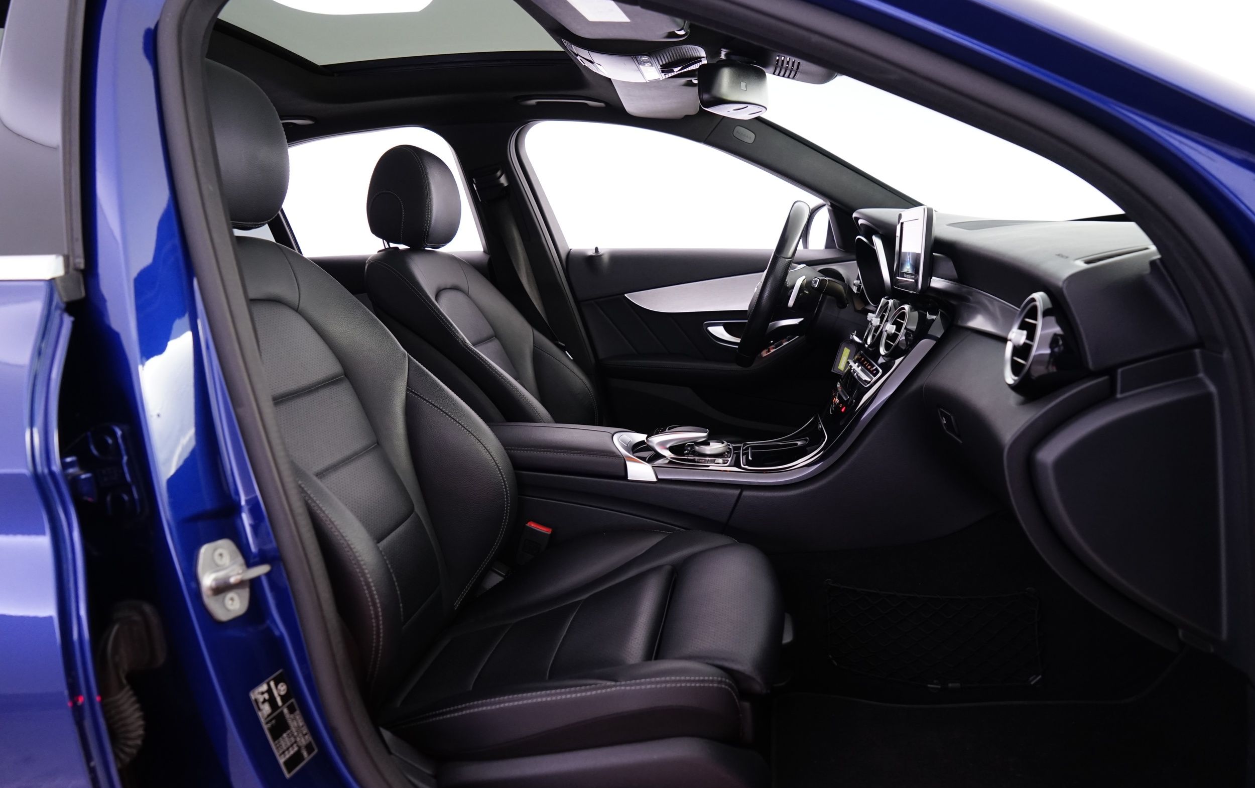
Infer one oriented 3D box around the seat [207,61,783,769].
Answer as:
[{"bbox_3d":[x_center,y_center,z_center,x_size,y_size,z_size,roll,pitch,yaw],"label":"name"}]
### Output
[{"bbox_3d":[-0.210,0.020,1.119,0.850,0.920,0.530,1,8,7],"label":"seat"}]

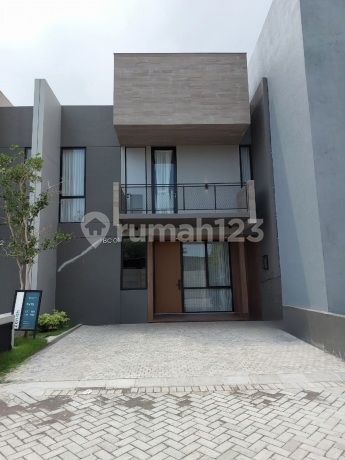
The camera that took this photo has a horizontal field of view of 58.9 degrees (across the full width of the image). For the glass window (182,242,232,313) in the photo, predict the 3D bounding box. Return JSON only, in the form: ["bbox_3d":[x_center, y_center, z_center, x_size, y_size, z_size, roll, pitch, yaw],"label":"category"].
[{"bbox_3d":[1.280,1.752,11.463,1.849,2.613,0.100,-1,-9,-1],"label":"glass window"}]

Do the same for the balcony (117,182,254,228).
[{"bbox_3d":[0.340,-0.678,9.569,4.127,1.293,1.460,-1,-8,-2],"label":"balcony"}]

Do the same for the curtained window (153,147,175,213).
[{"bbox_3d":[-0.275,-1.619,10.598,0.867,2.596,0.100,-1,-9,-1],"label":"curtained window"}]

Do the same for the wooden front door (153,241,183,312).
[{"bbox_3d":[-0.160,1.761,11.444,1.032,2.616,0.100,-1,-9,-1],"label":"wooden front door"}]

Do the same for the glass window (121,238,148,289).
[{"bbox_3d":[-1.265,1.108,10.036,0.841,1.661,0.120,-1,-8,-2],"label":"glass window"}]

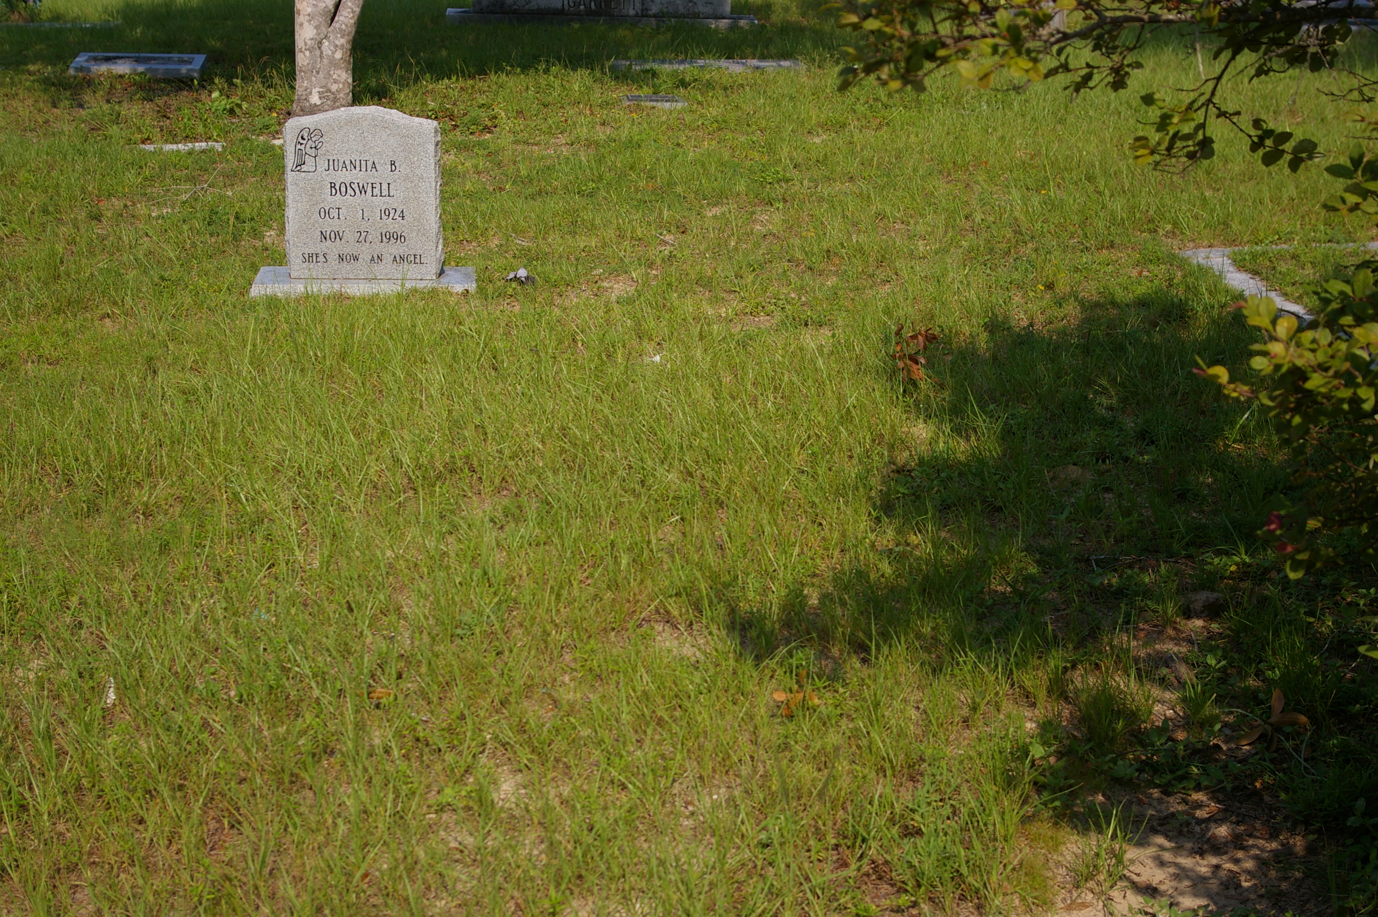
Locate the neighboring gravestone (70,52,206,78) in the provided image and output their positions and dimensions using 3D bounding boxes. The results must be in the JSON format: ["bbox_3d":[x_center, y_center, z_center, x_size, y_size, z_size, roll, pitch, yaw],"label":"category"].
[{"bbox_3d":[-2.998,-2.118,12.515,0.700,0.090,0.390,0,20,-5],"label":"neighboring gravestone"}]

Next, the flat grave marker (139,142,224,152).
[{"bbox_3d":[-2.262,-1.345,10.213,0.390,0.080,0.220,0,19,-5],"label":"flat grave marker"}]

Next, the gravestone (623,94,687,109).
[{"bbox_3d":[-0.183,-1.773,11.613,0.325,0.080,0.240,0,19,-5],"label":"gravestone"}]

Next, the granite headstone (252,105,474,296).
[{"bbox_3d":[-1.113,-0.880,7.911,0.748,0.644,0.300,0,16,-5],"label":"granite headstone"}]

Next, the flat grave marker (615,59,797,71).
[{"bbox_3d":[0.131,-2.154,12.813,1.070,0.080,0.400,0,19,-5],"label":"flat grave marker"}]

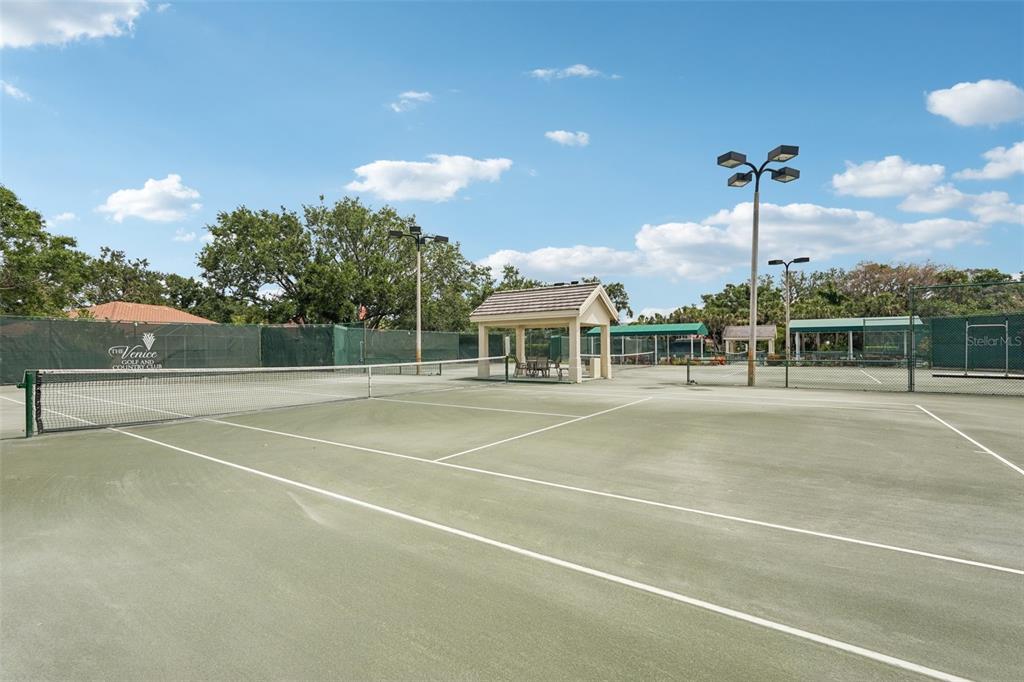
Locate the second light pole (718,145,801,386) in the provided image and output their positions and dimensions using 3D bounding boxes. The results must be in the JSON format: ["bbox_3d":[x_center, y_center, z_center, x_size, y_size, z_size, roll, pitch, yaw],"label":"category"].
[{"bbox_3d":[8.308,-2.192,15.137,2.100,7.450,2.700,-1,-1,35],"label":"second light pole"}]

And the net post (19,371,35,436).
[{"bbox_3d":[-7.521,0.987,7.032,0.110,1.050,0.180,-1,-1,35],"label":"net post"}]

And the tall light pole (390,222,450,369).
[{"bbox_3d":[-4.903,-1.962,24.089,2.100,7.450,2.700,-1,-1,35],"label":"tall light pole"}]

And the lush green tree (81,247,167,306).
[{"bbox_3d":[-38.425,-3.128,44.985,8.000,11.000,8.000,0,-1,-41],"label":"lush green tree"}]

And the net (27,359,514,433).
[{"bbox_3d":[-3.859,1.046,12.341,0.120,1.040,12.700,-1,-1,35],"label":"net"}]

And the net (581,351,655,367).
[{"bbox_3d":[6.525,1.235,27.396,0.120,1.040,12.700,-1,-1,35],"label":"net"}]

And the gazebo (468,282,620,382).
[{"bbox_3d":[1.394,-0.319,19.909,5.350,3.950,3.650,-1,-1,35],"label":"gazebo"}]

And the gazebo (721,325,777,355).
[{"bbox_3d":[27.312,0.136,52.232,5.000,3.750,3.550,-1,-1,35],"label":"gazebo"}]

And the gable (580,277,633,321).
[{"bbox_3d":[3.395,-1.608,18.531,0.500,1.450,3.600,-1,-1,35],"label":"gable"}]

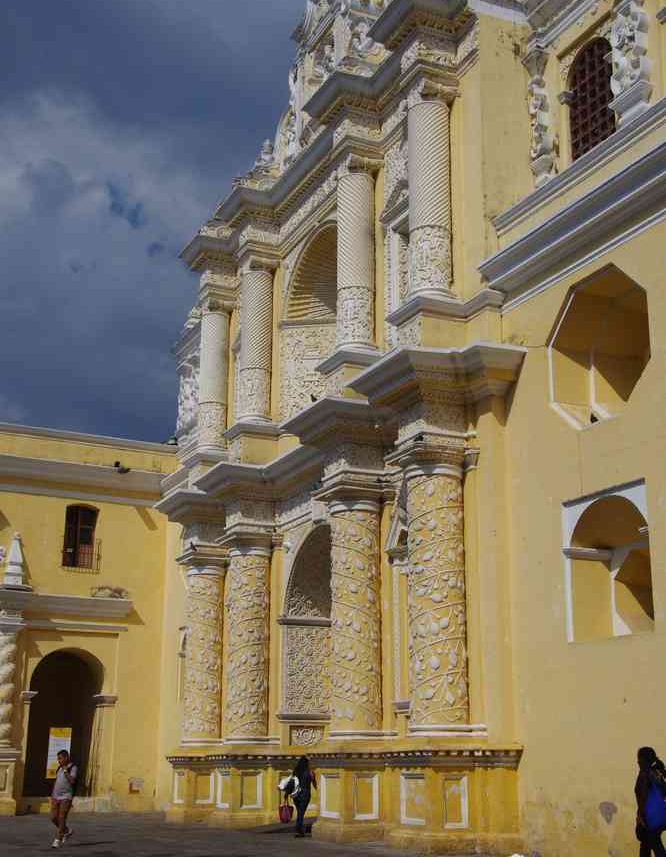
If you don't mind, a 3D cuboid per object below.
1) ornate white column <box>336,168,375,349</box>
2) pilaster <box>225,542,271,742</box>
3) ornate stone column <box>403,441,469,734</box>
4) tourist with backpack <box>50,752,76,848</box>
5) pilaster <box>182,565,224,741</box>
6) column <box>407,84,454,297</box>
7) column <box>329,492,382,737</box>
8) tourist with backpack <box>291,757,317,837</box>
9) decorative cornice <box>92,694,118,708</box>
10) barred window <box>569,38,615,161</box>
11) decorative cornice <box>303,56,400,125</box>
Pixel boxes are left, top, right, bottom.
[{"bbox_3d":[0.546,-3.843,27.812,0.892,4.533,0.892,0,-16,0],"label":"ornate white column"},{"bbox_3d":[-2.209,5.592,31.104,1.115,4.918,1.115,0,-16,0],"label":"pilaster"},{"bbox_3d":[1.830,2.903,21.151,1.056,4.787,1.056,0,-16,0],"label":"ornate stone column"},{"bbox_3d":[-5.118,7.006,22.704,0.460,1.697,0.470,-8,-18,27],"label":"tourist with backpack"},{"bbox_3d":[-3.589,6.303,33.167,1.075,4.745,1.075,8,-17,-24],"label":"pilaster"},{"bbox_3d":[2.009,-4.708,24.754,0.933,4.614,0.933,0,-16,0],"label":"column"},{"bbox_3d":[0.476,3.700,23.902,1.038,4.814,1.038,0,-16,0],"label":"column"},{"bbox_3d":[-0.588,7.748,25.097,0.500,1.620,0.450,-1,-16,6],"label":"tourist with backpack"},{"bbox_3d":[-6.896,8.364,36.409,0.510,0.343,1.056,8,-18,-24],"label":"decorative cornice"},{"bbox_3d":[4.795,-6.134,22.469,0.254,2.302,1.339,8,-17,-24],"label":"barred window"},{"bbox_3d":[0.499,-7.212,26.023,1.144,0.686,3.080,8,-18,-24],"label":"decorative cornice"}]

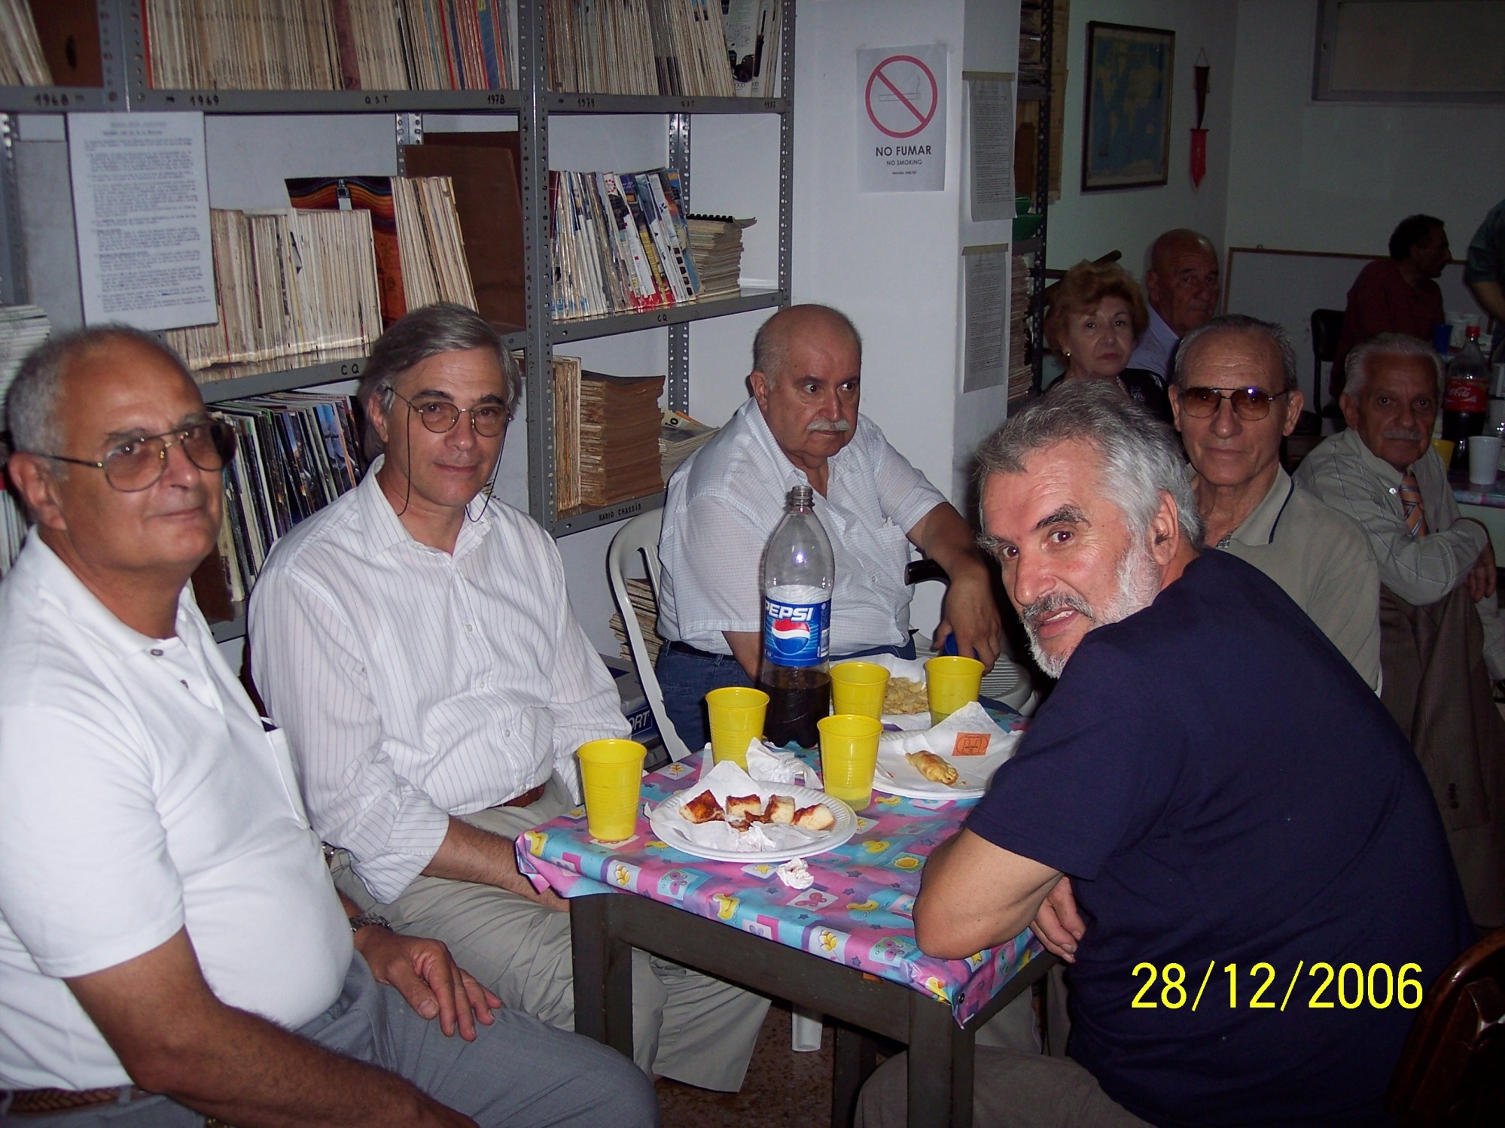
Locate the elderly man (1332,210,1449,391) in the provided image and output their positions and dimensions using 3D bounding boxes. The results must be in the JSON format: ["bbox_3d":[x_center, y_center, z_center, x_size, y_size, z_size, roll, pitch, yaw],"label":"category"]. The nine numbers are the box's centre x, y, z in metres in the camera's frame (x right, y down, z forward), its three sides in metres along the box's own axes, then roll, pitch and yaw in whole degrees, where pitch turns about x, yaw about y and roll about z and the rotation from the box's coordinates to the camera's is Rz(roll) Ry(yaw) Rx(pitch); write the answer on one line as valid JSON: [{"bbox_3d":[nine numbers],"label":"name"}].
[{"bbox_3d":[2.353,-0.642,5.903,0.750,1.140,0.540,9,18,29],"label":"elderly man"}]

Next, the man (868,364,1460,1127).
[{"bbox_3d":[0.362,0.453,1.621,0.720,1.265,0.580,11,19,34],"label":"man"}]

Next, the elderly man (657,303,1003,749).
[{"bbox_3d":[0.189,0.242,2.477,0.670,1.210,0.570,12,19,35],"label":"elderly man"}]

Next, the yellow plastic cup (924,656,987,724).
[{"bbox_3d":[0.242,0.163,2.029,0.071,0.087,0.071,0,15,0],"label":"yellow plastic cup"}]

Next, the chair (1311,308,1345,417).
[{"bbox_3d":[2.232,-0.470,5.873,0.500,0.830,0.450,12,19,38],"label":"chair"}]

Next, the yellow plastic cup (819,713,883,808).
[{"bbox_3d":[0.105,0.216,1.830,0.071,0.087,0.071,0,15,0],"label":"yellow plastic cup"}]

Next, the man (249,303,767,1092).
[{"bbox_3d":[-0.220,0.336,2.028,0.680,1.265,0.590,12,19,35],"label":"man"}]

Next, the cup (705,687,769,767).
[{"bbox_3d":[-0.016,0.192,1.905,0.071,0.087,0.071,0,15,0],"label":"cup"}]

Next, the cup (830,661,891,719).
[{"bbox_3d":[0.130,0.172,2.050,0.073,0.090,0.073,0,15,0],"label":"cup"}]

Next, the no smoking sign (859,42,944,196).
[{"bbox_3d":[0.315,-0.939,3.589,0.210,0.297,0.005,10,18,33],"label":"no smoking sign"}]

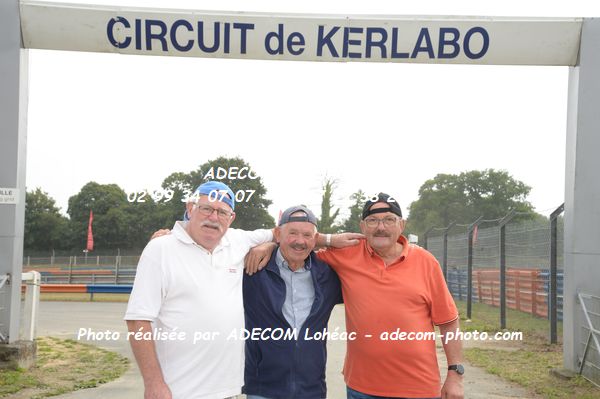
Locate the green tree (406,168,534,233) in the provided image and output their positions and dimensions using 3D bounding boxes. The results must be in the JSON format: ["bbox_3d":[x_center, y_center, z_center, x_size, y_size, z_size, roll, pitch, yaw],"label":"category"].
[{"bbox_3d":[21.920,2.150,122.000,16.200,12.200,15.000,1,-3,0],"label":"green tree"}]

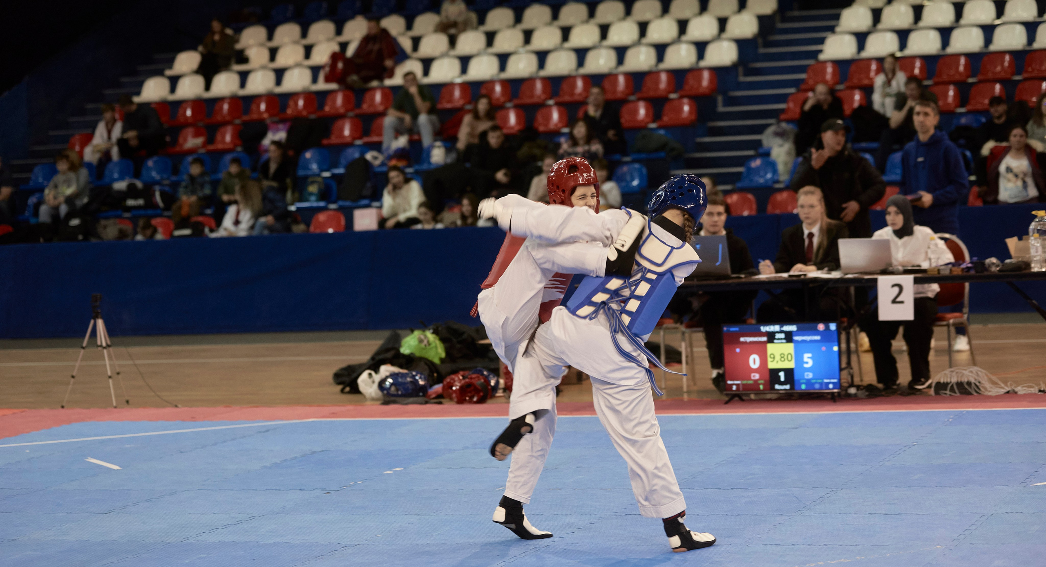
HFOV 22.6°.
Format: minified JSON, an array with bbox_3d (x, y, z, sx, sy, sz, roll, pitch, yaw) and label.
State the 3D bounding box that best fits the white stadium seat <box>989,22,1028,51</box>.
[{"bbox_3d":[5.420,-2.734,29.074,0.410,0.315,0.390,-2,3,18],"label":"white stadium seat"}]

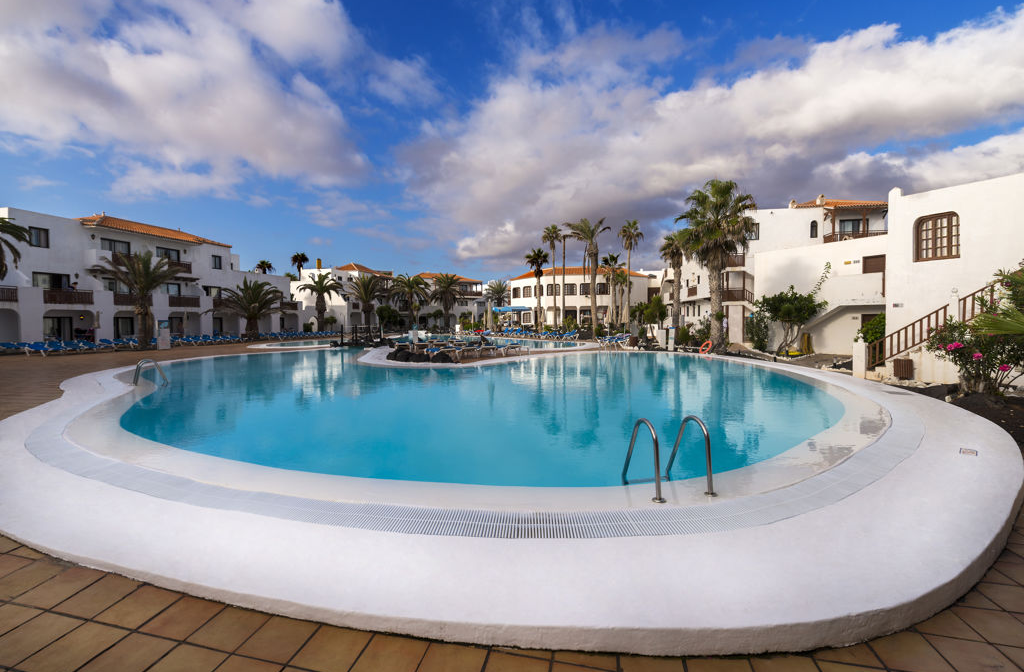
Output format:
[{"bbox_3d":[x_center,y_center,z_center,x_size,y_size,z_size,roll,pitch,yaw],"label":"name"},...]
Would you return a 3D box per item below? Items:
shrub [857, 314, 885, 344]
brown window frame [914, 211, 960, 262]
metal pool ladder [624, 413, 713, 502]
[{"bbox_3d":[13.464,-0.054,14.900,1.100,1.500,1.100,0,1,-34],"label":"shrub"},{"bbox_3d":[13.531,-3.132,12.639,0.200,1.460,1.020,0,1,-34],"label":"brown window frame"},{"bbox_3d":[1.466,1.162,3.821,0.618,0.810,0.706,0,1,-13],"label":"metal pool ladder"}]

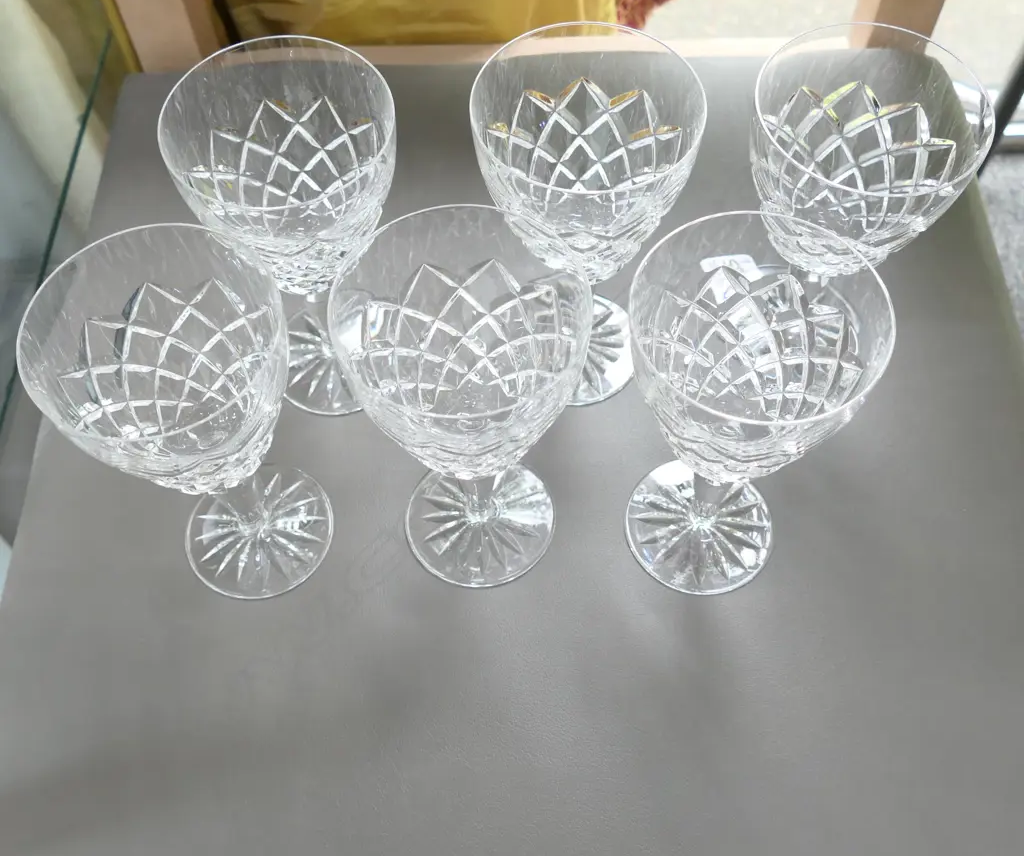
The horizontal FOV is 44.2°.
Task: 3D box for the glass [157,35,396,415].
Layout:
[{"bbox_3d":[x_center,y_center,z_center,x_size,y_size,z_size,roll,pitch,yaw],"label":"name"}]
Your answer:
[{"bbox_3d":[-0.078,-0.068,0.492,0.081,0.147,0.081,0,59,1],"label":"glass"}]

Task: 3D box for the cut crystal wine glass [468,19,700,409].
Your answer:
[{"bbox_3d":[0.027,-0.073,0.493,0.081,0.147,0.081,0,59,1],"label":"cut crystal wine glass"}]

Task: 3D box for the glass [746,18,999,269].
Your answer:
[{"bbox_3d":[0.124,-0.074,0.494,0.081,0.147,0.081,0,59,1],"label":"glass"}]

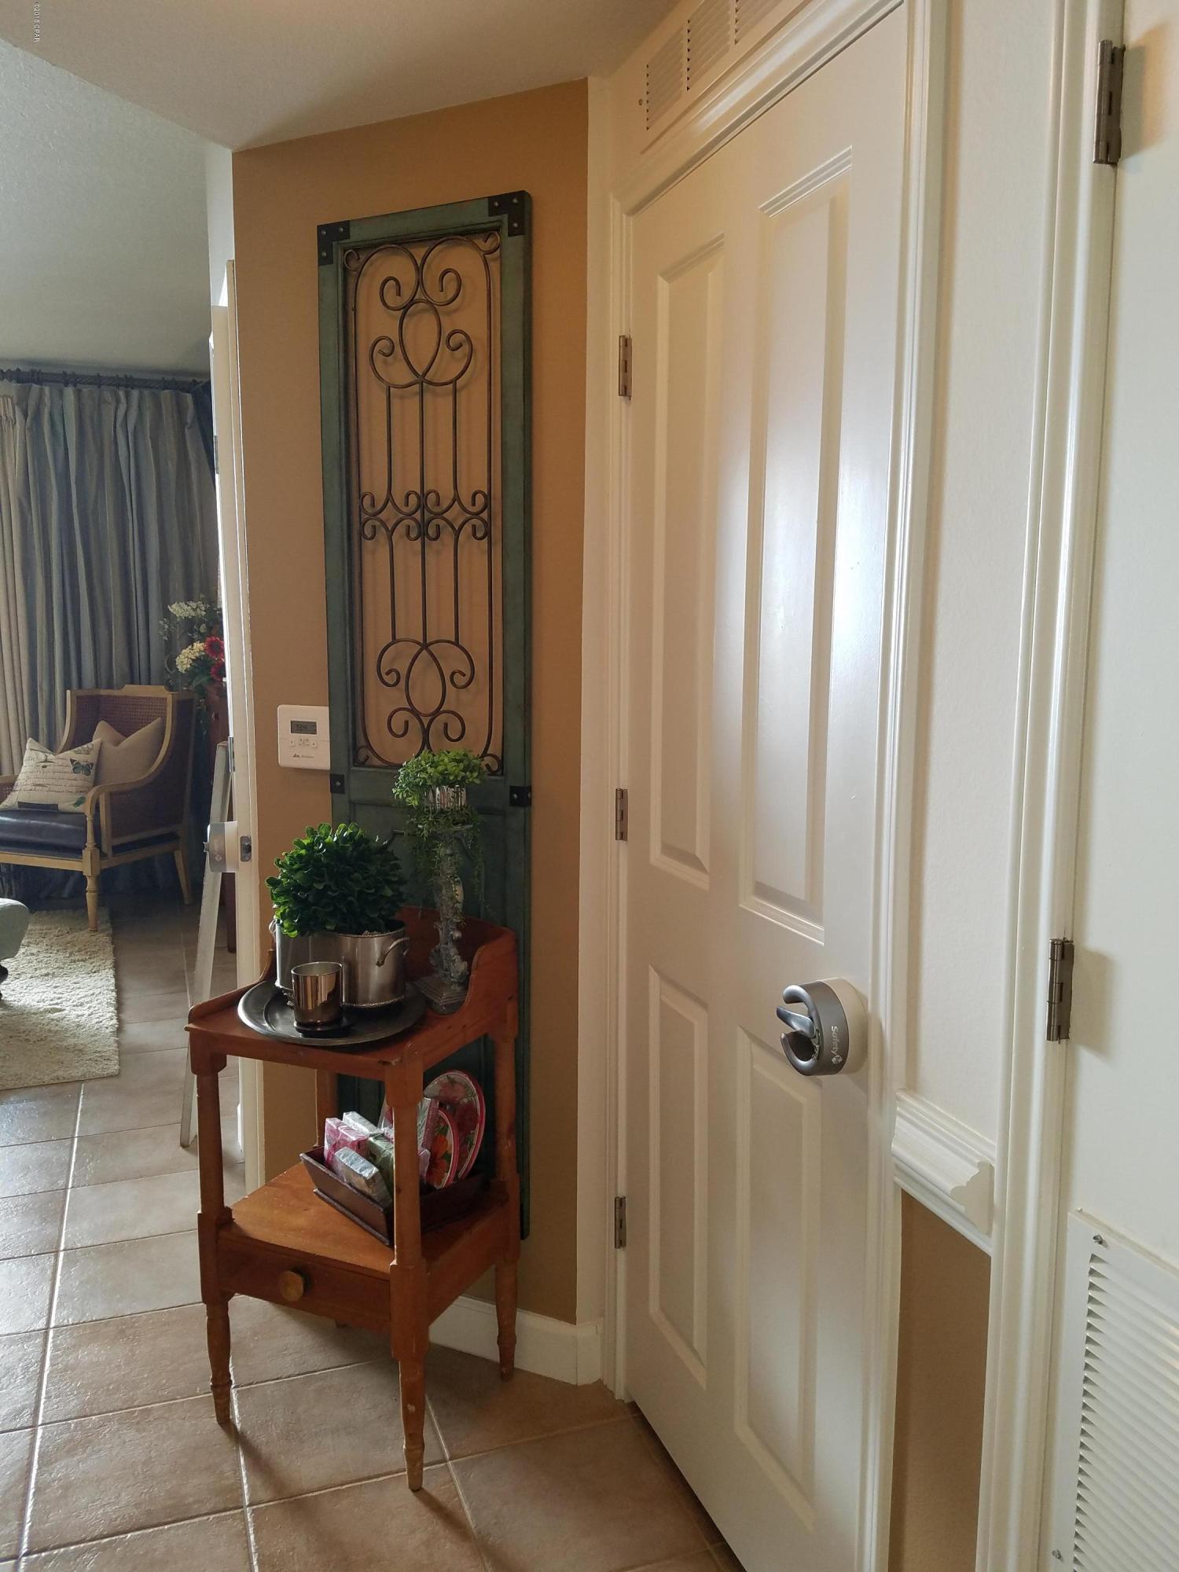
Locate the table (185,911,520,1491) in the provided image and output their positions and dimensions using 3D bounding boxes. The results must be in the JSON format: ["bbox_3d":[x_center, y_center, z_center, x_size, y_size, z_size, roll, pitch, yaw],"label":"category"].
[{"bbox_3d":[-0.397,0.680,2.084,0.447,0.875,0.360,3,8,24],"label":"table"}]

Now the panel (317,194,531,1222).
[{"bbox_3d":[-0.294,-0.087,2.154,0.413,1.820,0.030,3,8,24],"label":"panel"}]

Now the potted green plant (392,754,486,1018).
[{"bbox_3d":[-0.264,0.160,2.072,0.172,0.456,0.160,3,8,24],"label":"potted green plant"}]

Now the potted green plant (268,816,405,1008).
[{"bbox_3d":[-0.439,0.214,2.118,0.270,0.320,0.180,3,8,24],"label":"potted green plant"}]

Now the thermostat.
[{"bbox_3d":[-0.541,-0.093,2.264,0.127,0.120,0.028,3,8,24],"label":"thermostat"}]

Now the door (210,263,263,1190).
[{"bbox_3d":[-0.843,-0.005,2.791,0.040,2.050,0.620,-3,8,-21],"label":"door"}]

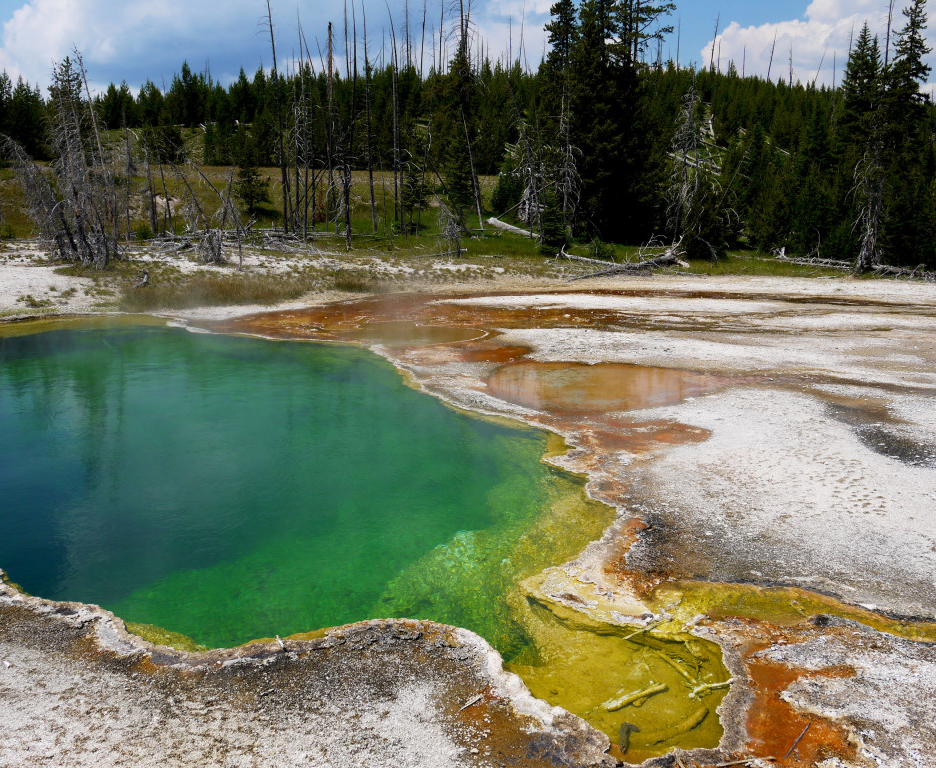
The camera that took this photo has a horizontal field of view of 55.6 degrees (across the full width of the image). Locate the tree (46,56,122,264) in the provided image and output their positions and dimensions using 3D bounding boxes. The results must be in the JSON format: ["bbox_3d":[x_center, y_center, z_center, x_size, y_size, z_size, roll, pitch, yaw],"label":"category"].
[{"bbox_3d":[-19.001,-10.967,43.743,3.484,9.866,3.200,0,10,0],"label":"tree"}]

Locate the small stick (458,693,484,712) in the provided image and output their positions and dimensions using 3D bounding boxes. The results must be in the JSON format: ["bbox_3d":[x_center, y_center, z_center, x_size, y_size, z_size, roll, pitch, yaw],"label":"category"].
[{"bbox_3d":[0.014,1.445,4.025,0.020,0.015,0.159,8,13,38],"label":"small stick"}]

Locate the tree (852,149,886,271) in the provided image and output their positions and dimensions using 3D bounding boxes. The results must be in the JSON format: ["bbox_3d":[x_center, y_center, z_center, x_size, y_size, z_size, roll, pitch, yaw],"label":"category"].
[{"bbox_3d":[18.606,-8.014,41.231,1.383,5.615,1.300,0,10,0],"label":"tree"}]

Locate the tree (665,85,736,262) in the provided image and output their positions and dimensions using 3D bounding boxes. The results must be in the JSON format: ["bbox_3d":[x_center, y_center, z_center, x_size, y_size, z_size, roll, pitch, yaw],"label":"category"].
[{"bbox_3d":[11.997,-10.862,45.795,3.455,8.767,3.000,0,10,0],"label":"tree"}]

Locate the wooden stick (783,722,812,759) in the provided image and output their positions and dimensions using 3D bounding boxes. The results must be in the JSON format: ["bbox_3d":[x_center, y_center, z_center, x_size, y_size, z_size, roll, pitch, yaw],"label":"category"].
[{"bbox_3d":[1.395,1.497,3.746,0.014,0.013,0.332,8,13,37],"label":"wooden stick"}]

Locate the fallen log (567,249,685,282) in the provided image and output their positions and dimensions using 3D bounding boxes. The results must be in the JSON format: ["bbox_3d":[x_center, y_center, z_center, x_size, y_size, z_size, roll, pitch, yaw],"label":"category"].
[{"bbox_3d":[7.264,-5.477,40.677,7.850,1.150,1.200,-8,13,-39],"label":"fallen log"}]

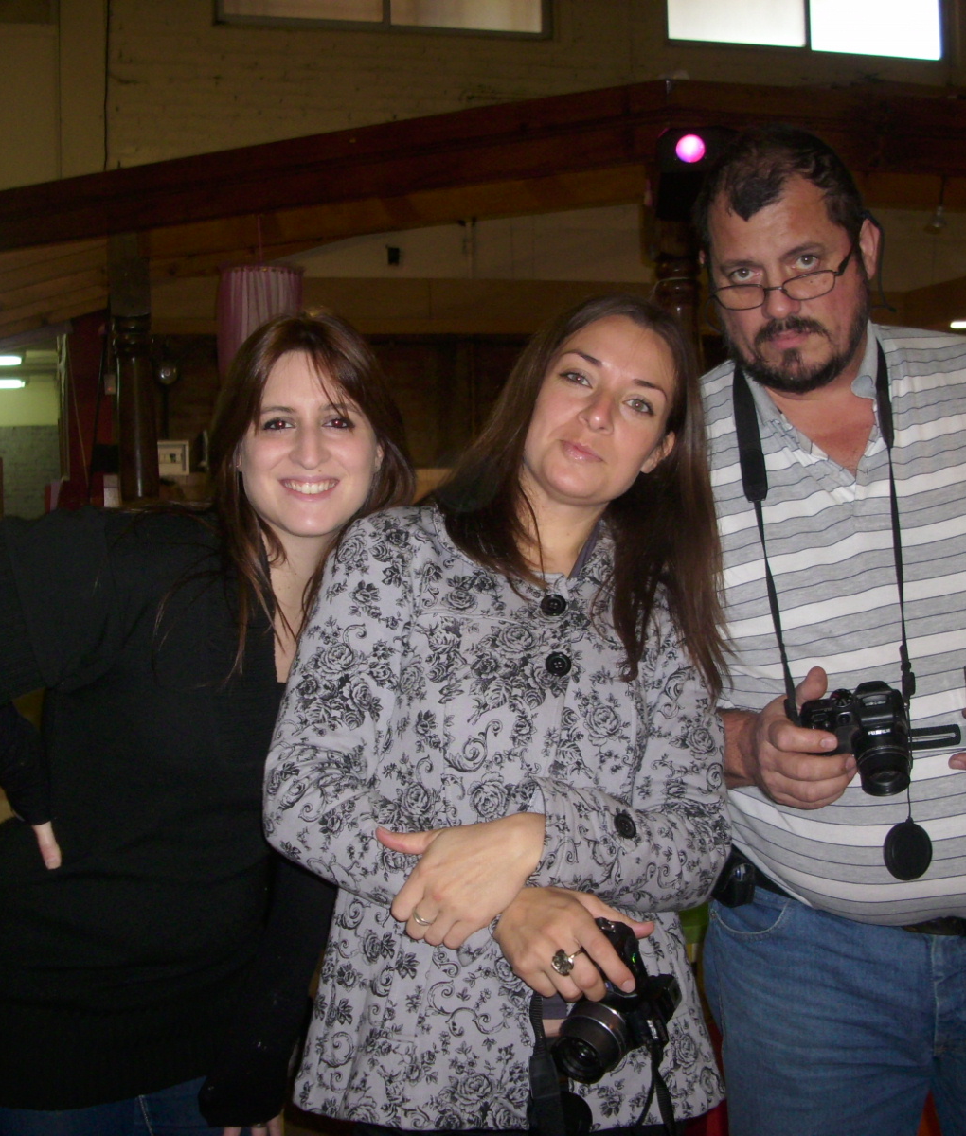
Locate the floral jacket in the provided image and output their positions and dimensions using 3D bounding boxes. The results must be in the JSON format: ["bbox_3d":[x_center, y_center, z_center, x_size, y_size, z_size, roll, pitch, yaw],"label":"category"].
[{"bbox_3d":[0.015,0.244,1.383,0.475,0.630,0.360,-1,3,-9],"label":"floral jacket"}]

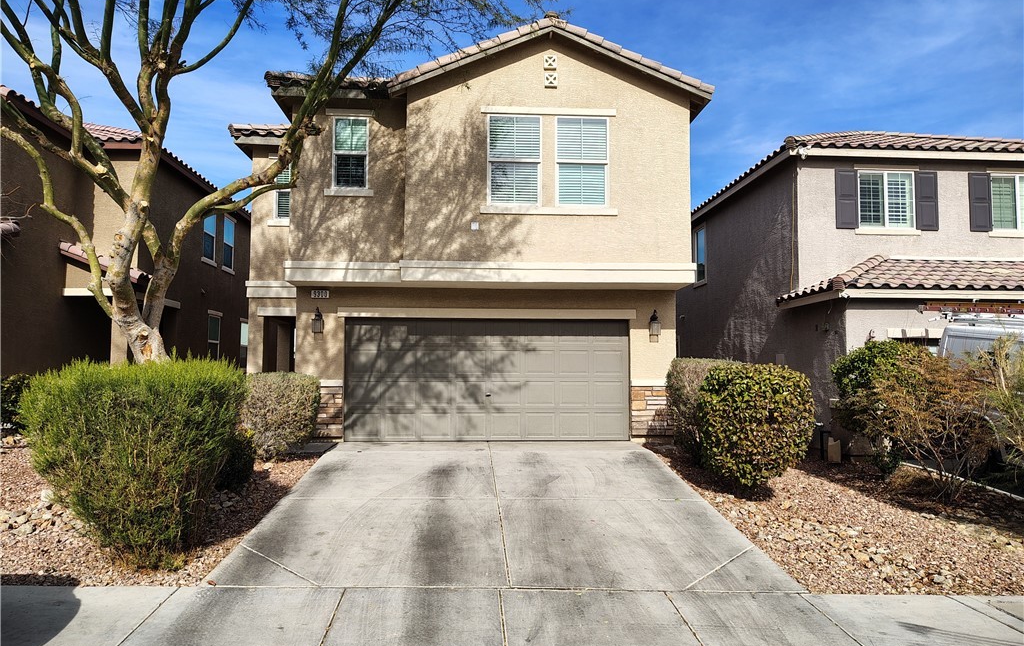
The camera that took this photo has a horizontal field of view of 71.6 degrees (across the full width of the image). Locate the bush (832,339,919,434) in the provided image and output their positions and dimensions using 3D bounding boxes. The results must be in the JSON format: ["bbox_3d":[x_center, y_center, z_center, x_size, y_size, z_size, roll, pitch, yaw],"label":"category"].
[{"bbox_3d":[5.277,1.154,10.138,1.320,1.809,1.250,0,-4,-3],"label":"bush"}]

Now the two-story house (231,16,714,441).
[{"bbox_3d":[-1.427,-1.081,17.161,8.630,6.920,12.300,0,-4,-3],"label":"two-story house"}]

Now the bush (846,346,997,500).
[{"bbox_3d":[5.132,1.243,8.817,1.680,1.877,1.550,0,-4,-3],"label":"bush"}]

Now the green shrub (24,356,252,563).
[{"bbox_3d":[-3.619,1.258,6.719,1.920,1.804,1.800,0,-4,-3],"label":"green shrub"}]

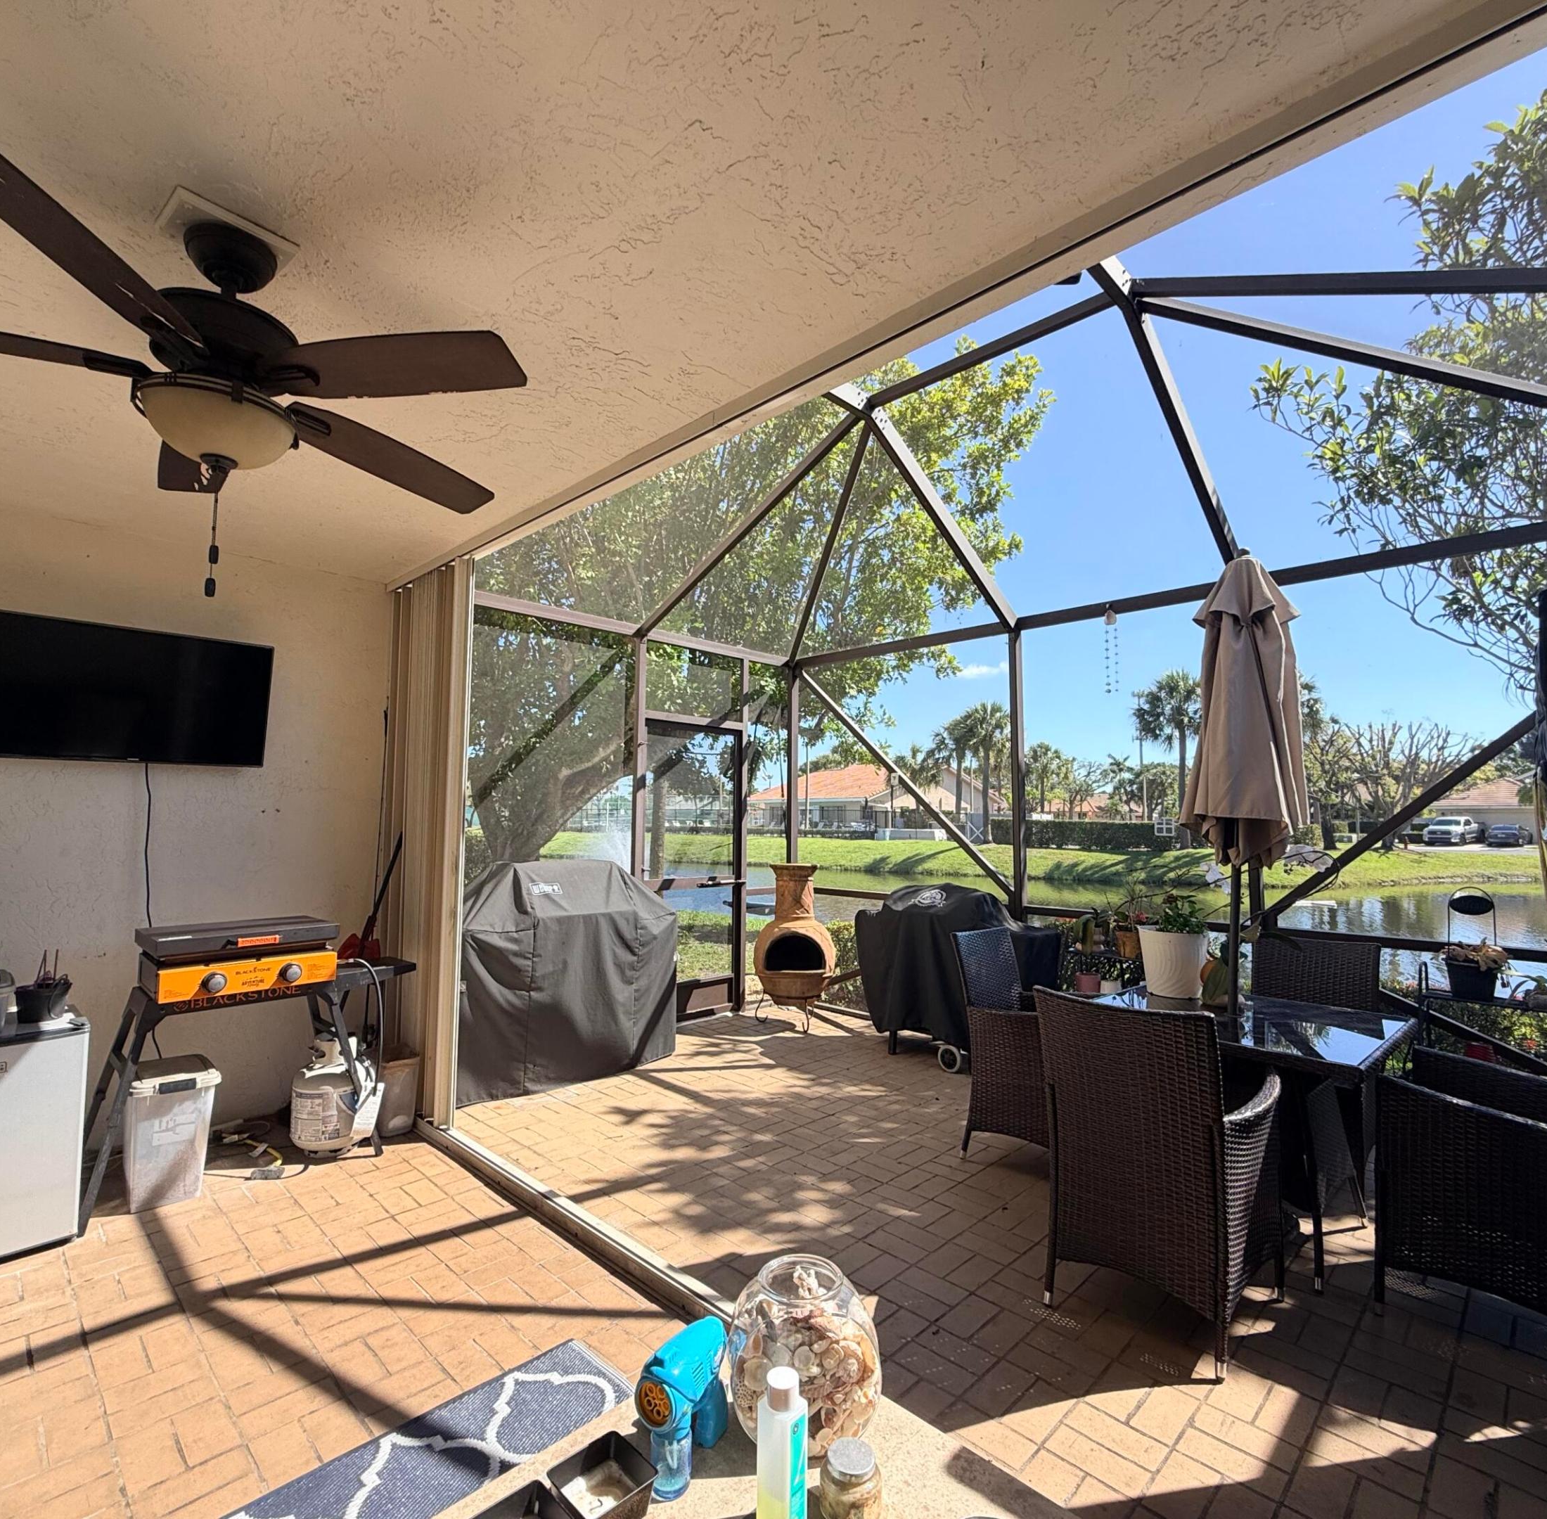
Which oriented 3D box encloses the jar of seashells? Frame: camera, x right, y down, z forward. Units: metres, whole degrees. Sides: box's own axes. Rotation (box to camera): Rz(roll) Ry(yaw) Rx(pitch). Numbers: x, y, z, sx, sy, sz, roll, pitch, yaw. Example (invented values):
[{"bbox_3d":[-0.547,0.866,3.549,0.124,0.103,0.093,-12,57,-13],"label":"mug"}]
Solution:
[{"bbox_3d":[0.035,0.671,0.932,0.175,0.160,0.175,0,-4,0],"label":"jar of seashells"}]

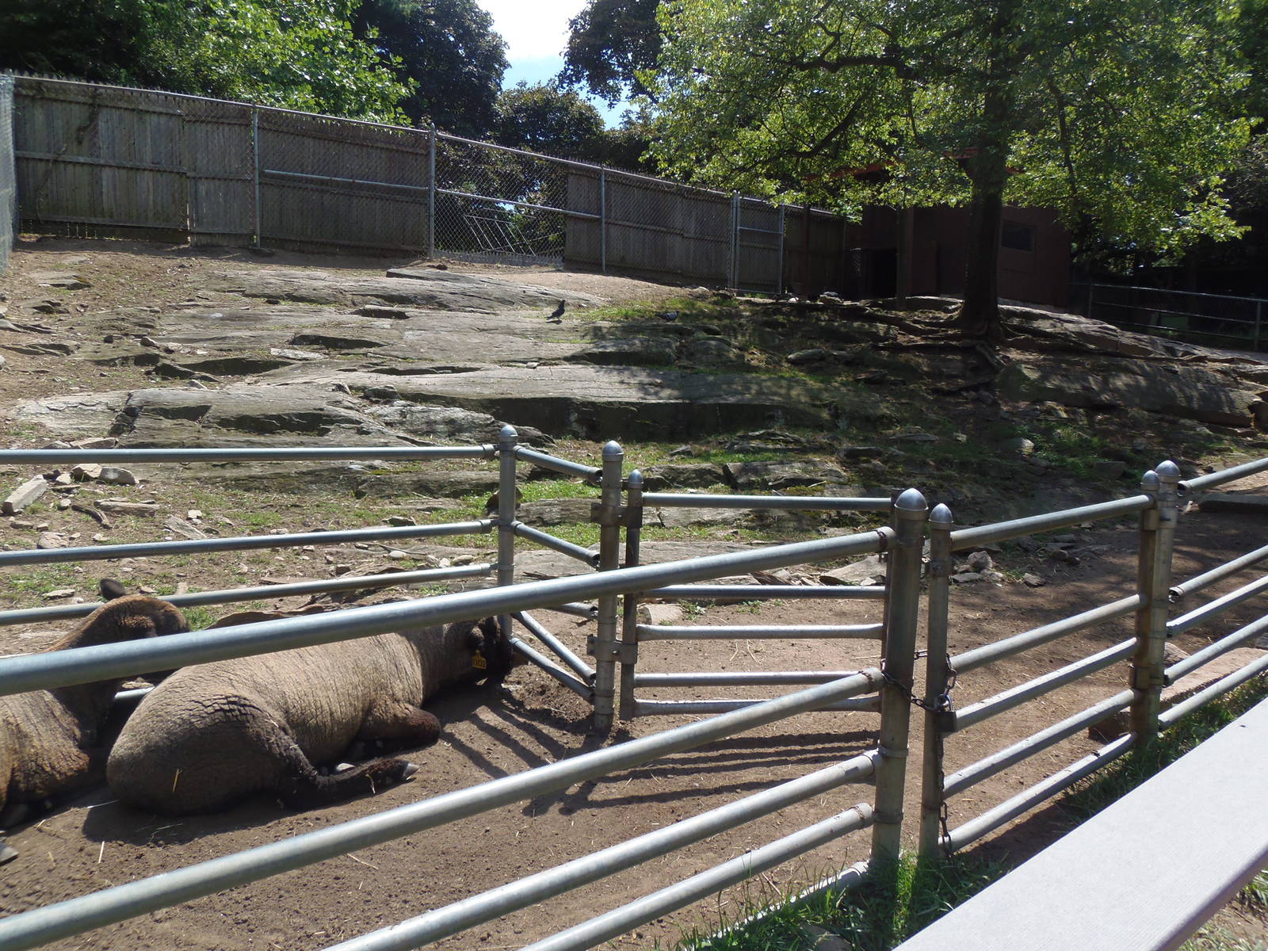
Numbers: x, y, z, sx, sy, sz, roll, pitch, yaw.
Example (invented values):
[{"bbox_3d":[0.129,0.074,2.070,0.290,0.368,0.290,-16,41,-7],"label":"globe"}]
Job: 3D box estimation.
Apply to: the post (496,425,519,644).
[{"bbox_3d":[-0.601,0.344,4.120,0.081,1.158,0.081,-3,9,-37],"label":"post"}]

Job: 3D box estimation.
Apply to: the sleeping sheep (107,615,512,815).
[{"bbox_3d":[-1.057,0.766,3.278,1.460,0.470,0.650,-4,9,-38],"label":"sleeping sheep"}]

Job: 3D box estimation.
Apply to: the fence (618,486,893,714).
[{"bbox_3d":[0.506,0.474,3.490,1.107,0.968,0.060,1,7,-6],"label":"fence"}]

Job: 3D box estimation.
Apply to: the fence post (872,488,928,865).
[{"bbox_3d":[0.710,0.557,2.363,0.081,1.052,0.081,-3,9,-37],"label":"fence post"}]

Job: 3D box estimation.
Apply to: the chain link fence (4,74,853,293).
[{"bbox_3d":[-1.216,-4.382,15.269,15.861,2.150,0.180,-4,9,-38],"label":"chain link fence"}]

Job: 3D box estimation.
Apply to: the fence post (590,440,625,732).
[{"bbox_3d":[-0.104,0.457,3.542,0.081,1.192,0.081,-3,9,-37],"label":"fence post"}]

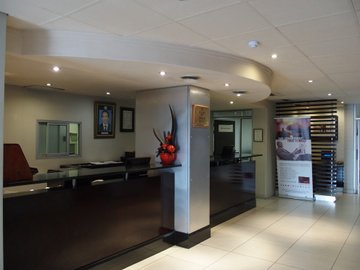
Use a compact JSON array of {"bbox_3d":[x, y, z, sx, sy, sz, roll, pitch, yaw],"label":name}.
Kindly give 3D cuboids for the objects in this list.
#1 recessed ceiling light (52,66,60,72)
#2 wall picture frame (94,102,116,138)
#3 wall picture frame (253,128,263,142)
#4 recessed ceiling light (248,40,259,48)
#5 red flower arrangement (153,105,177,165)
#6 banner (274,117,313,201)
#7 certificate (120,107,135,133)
[{"bbox_3d":[-1.349,-0.715,3.180,0.090,0.030,0.090,-1,-1,37],"label":"recessed ceiling light"},{"bbox_3d":[-1.383,-0.269,5.460,0.035,0.685,0.505,-1,-1,37],"label":"wall picture frame"},{"bbox_3d":[2.091,0.018,7.773,0.260,0.340,0.025,-1,-1,37],"label":"wall picture frame"},{"bbox_3d":[0.720,-0.889,2.853,0.105,0.050,0.105,0,-1,0],"label":"recessed ceiling light"},{"bbox_3d":[-0.219,0.001,4.190,0.250,0.870,0.310,-1,-1,37],"label":"red flower arrangement"},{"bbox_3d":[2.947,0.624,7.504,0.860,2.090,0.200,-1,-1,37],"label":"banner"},{"bbox_3d":[-1.046,-0.302,5.915,0.030,0.495,0.395,-1,-1,37],"label":"certificate"}]

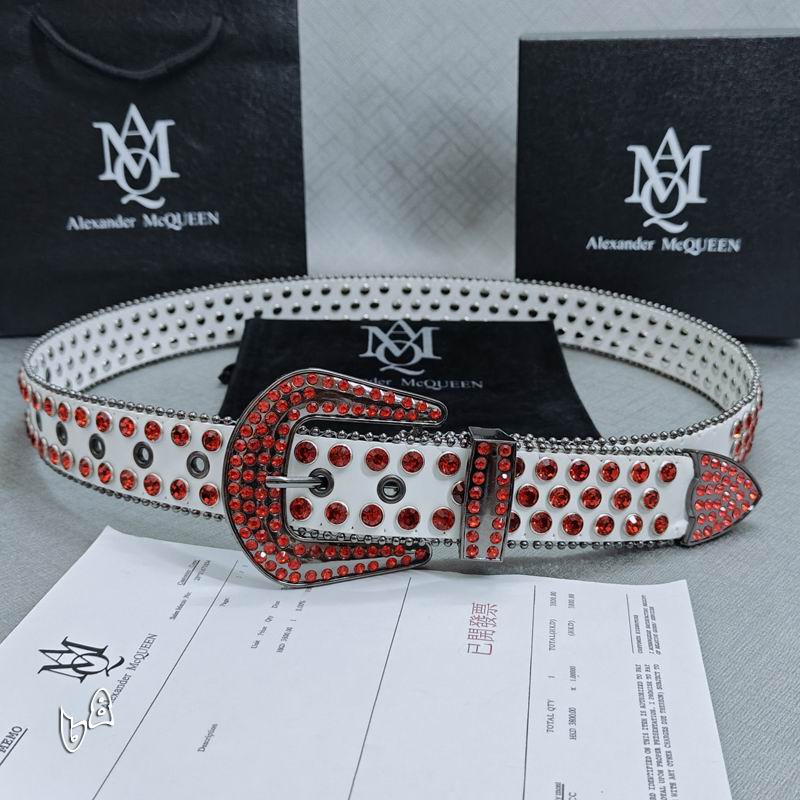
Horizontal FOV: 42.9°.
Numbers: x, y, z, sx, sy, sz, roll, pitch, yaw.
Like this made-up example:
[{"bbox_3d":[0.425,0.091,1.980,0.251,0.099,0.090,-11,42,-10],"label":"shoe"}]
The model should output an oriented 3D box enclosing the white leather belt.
[{"bbox_3d":[-0.003,-0.025,0.470,0.316,0.076,0.323,2,20,4],"label":"white leather belt"}]

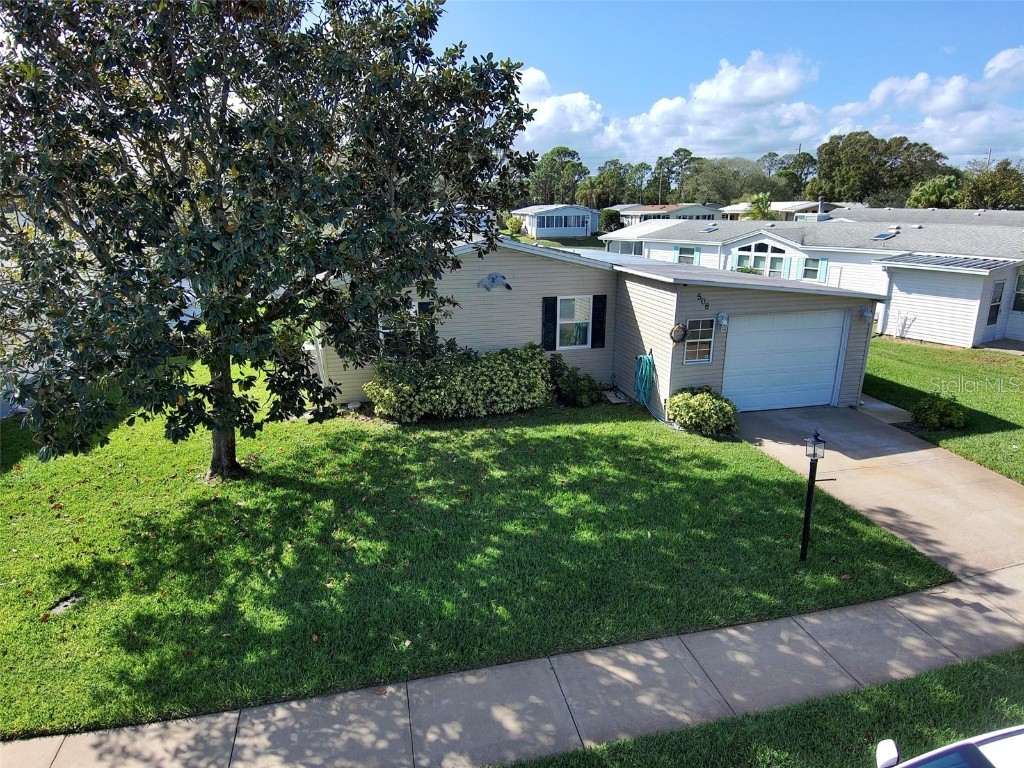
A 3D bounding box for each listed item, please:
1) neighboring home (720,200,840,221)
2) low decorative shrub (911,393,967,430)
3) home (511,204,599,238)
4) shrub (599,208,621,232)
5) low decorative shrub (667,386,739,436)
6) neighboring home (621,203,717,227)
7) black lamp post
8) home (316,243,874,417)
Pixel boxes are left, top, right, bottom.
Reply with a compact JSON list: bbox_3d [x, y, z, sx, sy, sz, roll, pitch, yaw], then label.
[{"bbox_3d":[39.763,-24.665,91.627,7.900,4.000,16.000,-4,17,-13],"label":"neighboring home"},{"bbox_3d":[8.944,0.573,13.041,1.000,0.750,0.930,-4,17,-13],"label":"low decorative shrub"},{"bbox_3d":[5.085,-20.483,78.086,8.100,4.000,10.500,-4,17,-13],"label":"home"},{"bbox_3d":[12.399,-20.793,79.000,2.800,3.050,2.700,-4,17,-13],"label":"shrub"},{"bbox_3d":[3.916,0.558,12.810,1.363,0.930,1.227,-4,17,-13],"label":"low decorative shrub"},{"bbox_3d":[22.282,-23.716,89.183,7.900,4.000,15.000,-4,17,-13],"label":"neighboring home"},{"bbox_3d":[3.919,1.503,8.220,0.250,1.872,0.250,-4,17,-13],"label":"black lamp post"},{"bbox_3d":[0.712,-2.800,19.205,12.649,3.867,14.014,-4,17,-13],"label":"home"}]

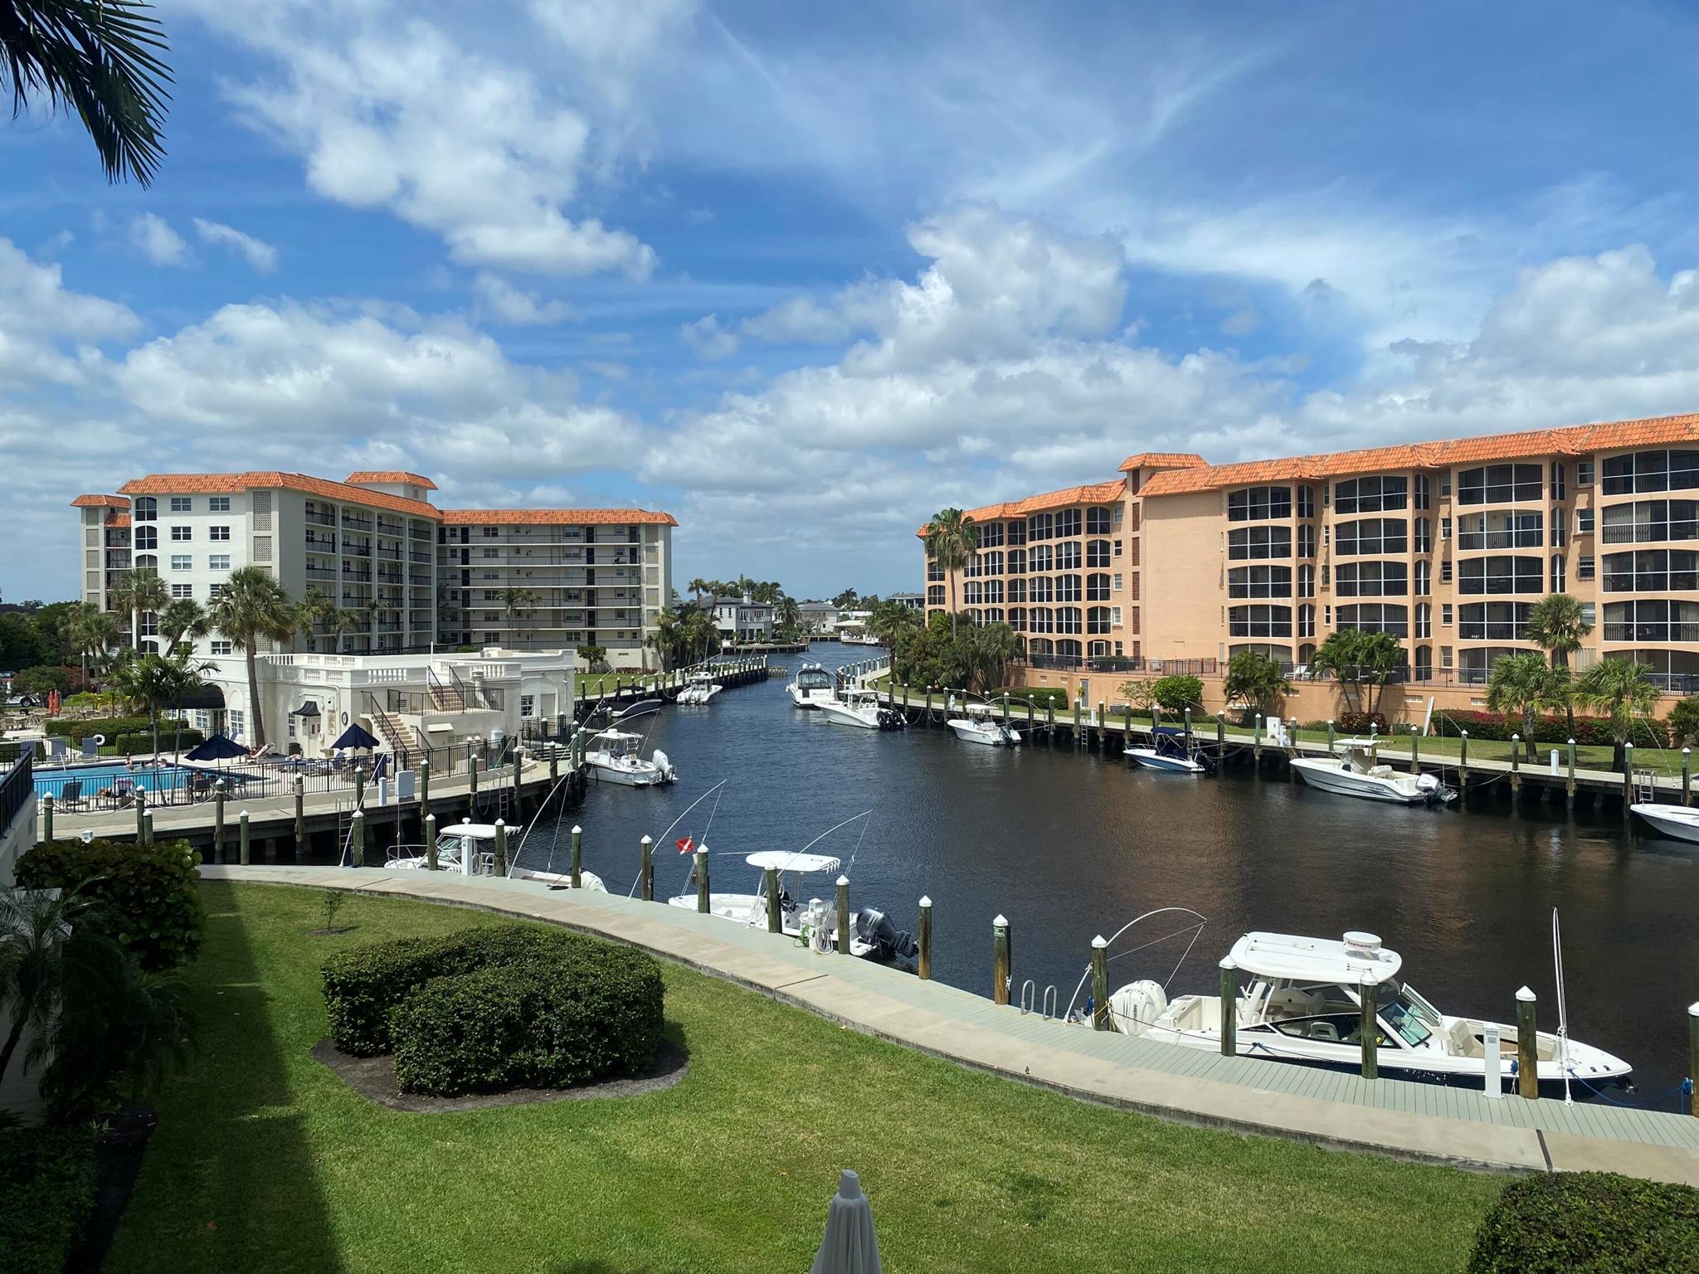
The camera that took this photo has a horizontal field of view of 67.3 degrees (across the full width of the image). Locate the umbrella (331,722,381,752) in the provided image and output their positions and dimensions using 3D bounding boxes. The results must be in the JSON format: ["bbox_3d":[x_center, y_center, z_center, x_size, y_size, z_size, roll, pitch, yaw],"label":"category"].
[{"bbox_3d":[-21.862,4.995,56.500,2.200,2.400,2.200,0,1,0],"label":"umbrella"}]

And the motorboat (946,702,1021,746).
[{"bbox_3d":[8.925,5.982,88.026,2.550,2.652,7.548,-1,1,-31],"label":"motorboat"}]

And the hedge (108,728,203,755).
[{"bbox_3d":[-35.904,5.484,66.606,4.182,1.020,1.326,-1,1,-39],"label":"hedge"}]

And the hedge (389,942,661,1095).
[{"bbox_3d":[-5.350,6.354,21.300,4.150,1.600,2.350,-1,1,-16],"label":"hedge"}]

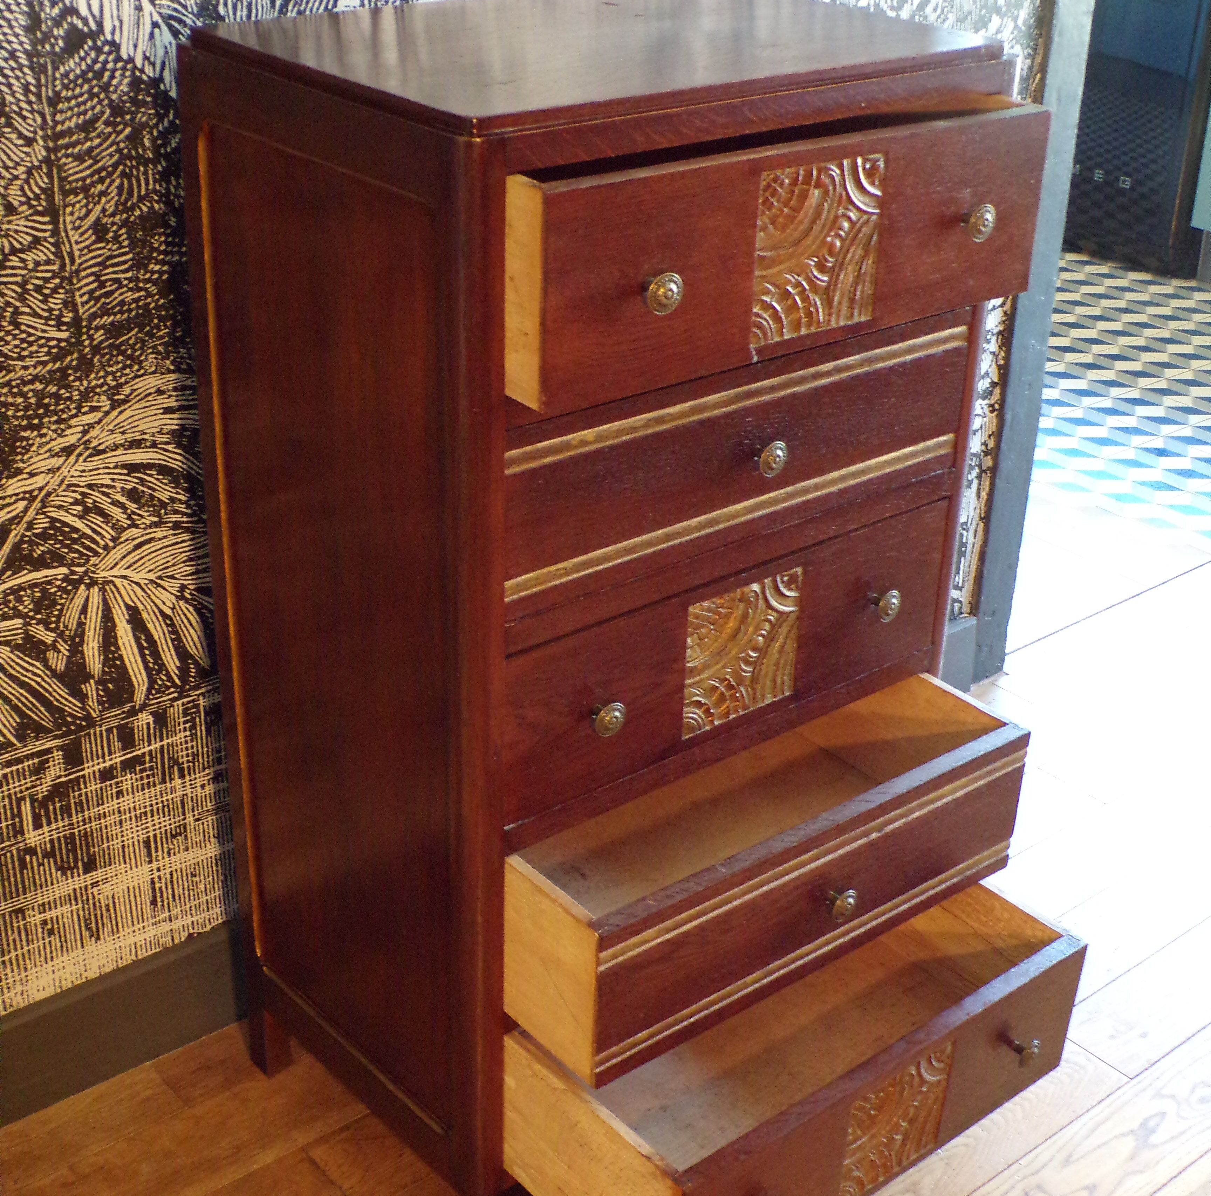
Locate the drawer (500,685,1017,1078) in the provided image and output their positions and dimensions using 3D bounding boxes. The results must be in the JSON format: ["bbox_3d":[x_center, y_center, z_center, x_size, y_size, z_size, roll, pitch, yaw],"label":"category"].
[{"bbox_3d":[0.085,0.194,1.582,0.494,0.156,0.350,-19,34,-35],"label":"drawer"}]

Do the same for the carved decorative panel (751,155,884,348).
[{"bbox_3d":[0.157,-0.257,1.274,0.125,0.127,0.012,-18,34,-33],"label":"carved decorative panel"}]

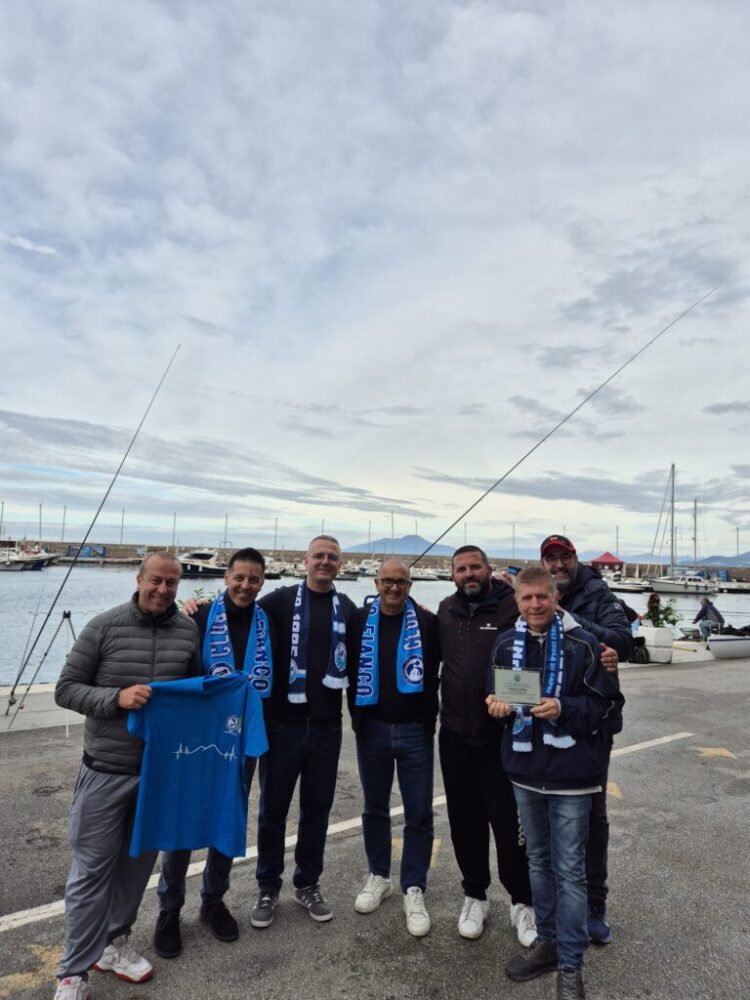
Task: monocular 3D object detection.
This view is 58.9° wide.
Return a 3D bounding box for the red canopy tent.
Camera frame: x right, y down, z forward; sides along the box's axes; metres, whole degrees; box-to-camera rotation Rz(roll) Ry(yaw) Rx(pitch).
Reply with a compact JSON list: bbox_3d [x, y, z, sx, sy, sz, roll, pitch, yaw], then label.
[{"bbox_3d":[29.802,8.322,85.139,3.300,3.200,3.300,0,-6,25],"label":"red canopy tent"}]

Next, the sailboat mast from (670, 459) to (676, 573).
[{"bbox_3d":[34.761,2.257,77.574,0.250,13.160,0.250,2,-5,0],"label":"sailboat mast"}]

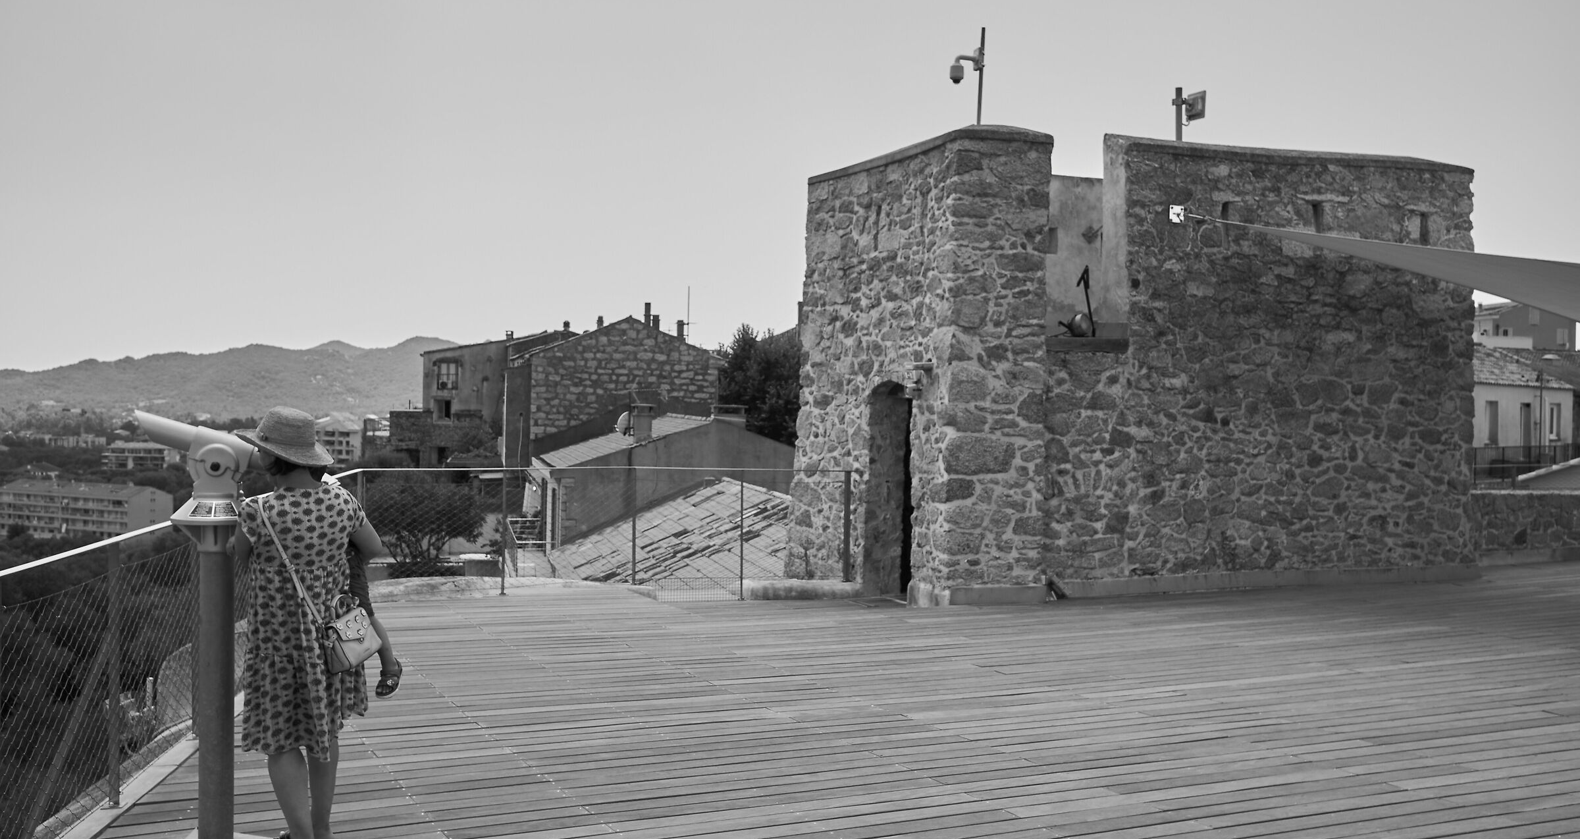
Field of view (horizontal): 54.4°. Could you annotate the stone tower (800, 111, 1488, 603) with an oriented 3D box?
[{"bbox_3d":[3.420,-0.450,14.950,6.200,3.930,2.850,0,1,-23],"label":"stone tower"}]

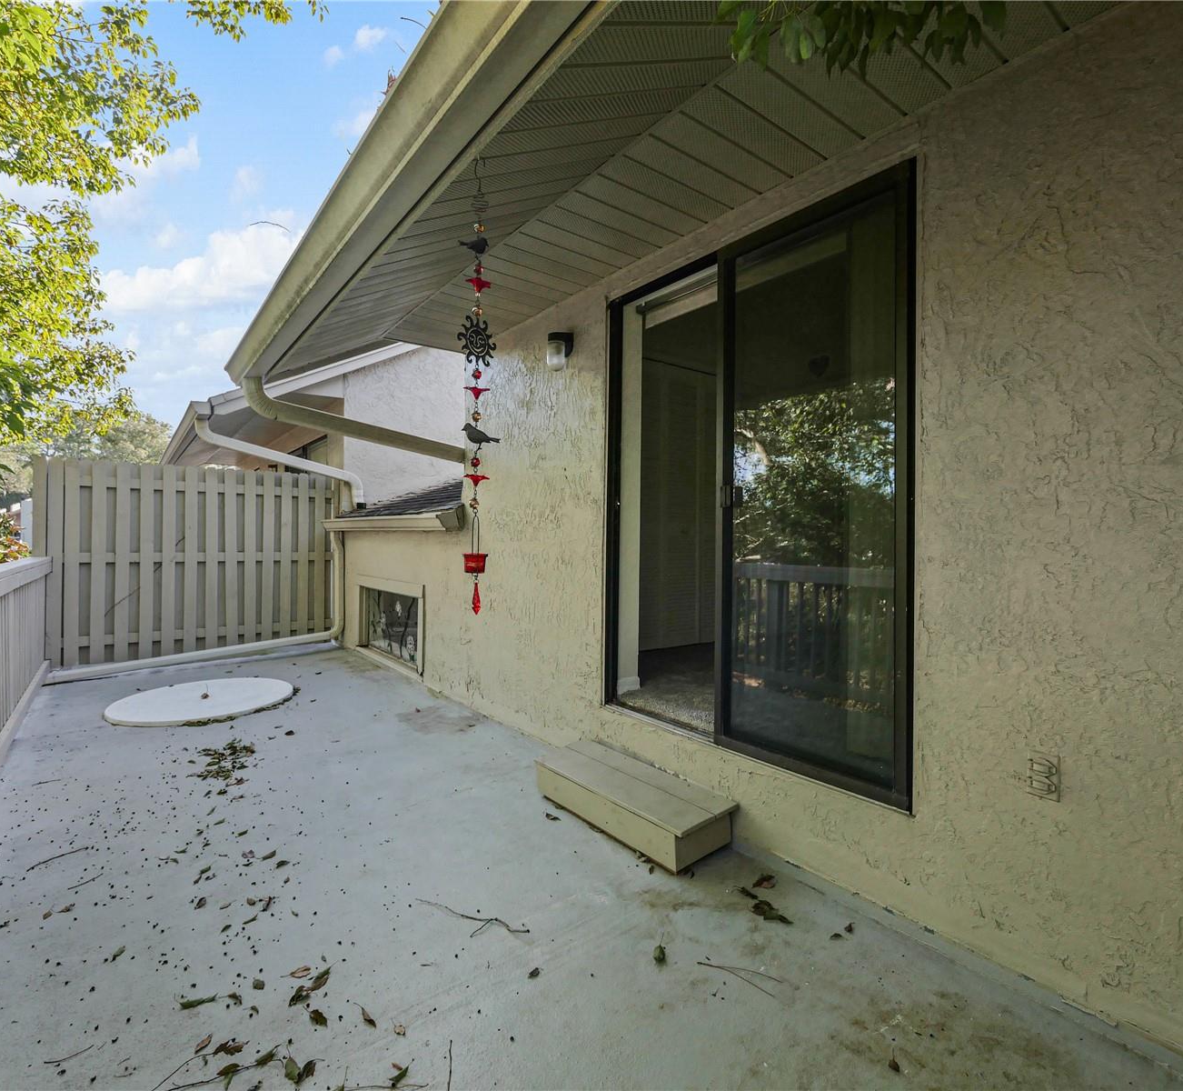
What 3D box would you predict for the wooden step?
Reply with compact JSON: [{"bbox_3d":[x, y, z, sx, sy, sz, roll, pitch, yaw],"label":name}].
[{"bbox_3d":[0.165,1.097,2.546,0.375,0.160,0.920,0,1,-39],"label":"wooden step"}]

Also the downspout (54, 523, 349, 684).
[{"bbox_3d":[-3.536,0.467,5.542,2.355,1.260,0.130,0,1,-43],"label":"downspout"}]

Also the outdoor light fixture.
[{"bbox_3d":[-0.170,-1.025,3.144,0.130,0.207,0.102,0,1,-39],"label":"outdoor light fixture"}]

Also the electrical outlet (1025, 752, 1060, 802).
[{"bbox_3d":[1.200,0.611,1.560,0.020,0.114,0.071,0,1,-39],"label":"electrical outlet"}]

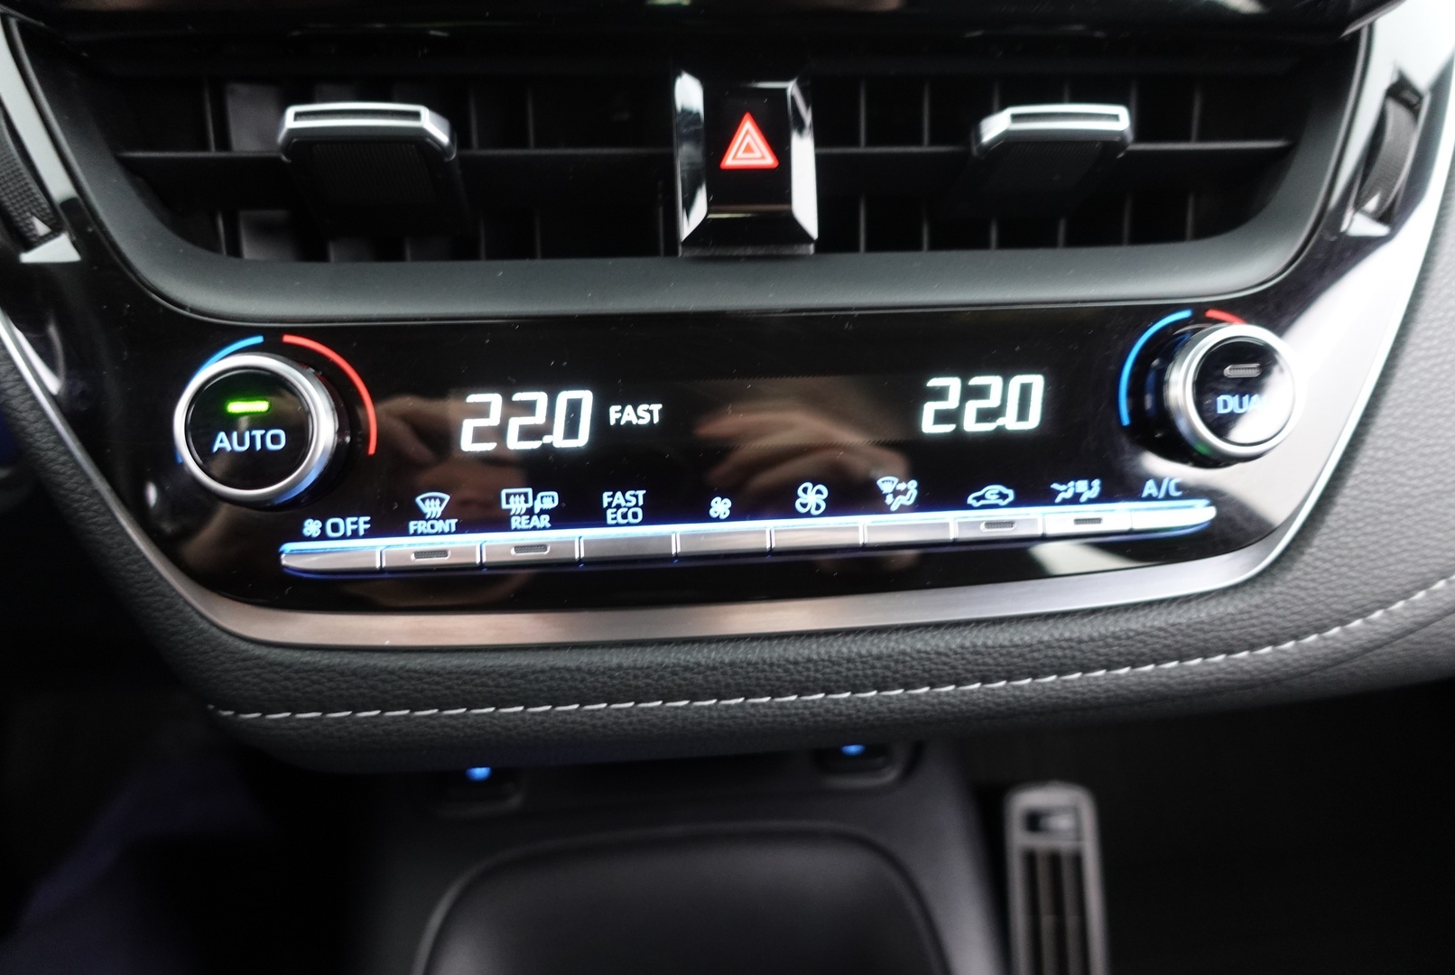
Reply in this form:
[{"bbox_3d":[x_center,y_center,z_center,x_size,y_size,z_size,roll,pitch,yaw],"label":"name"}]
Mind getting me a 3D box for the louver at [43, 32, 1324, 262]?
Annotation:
[{"bbox_3d":[0.004,-0.088,0.258,0.321,0.054,0.042,-3,5,-7],"label":"louver"}]

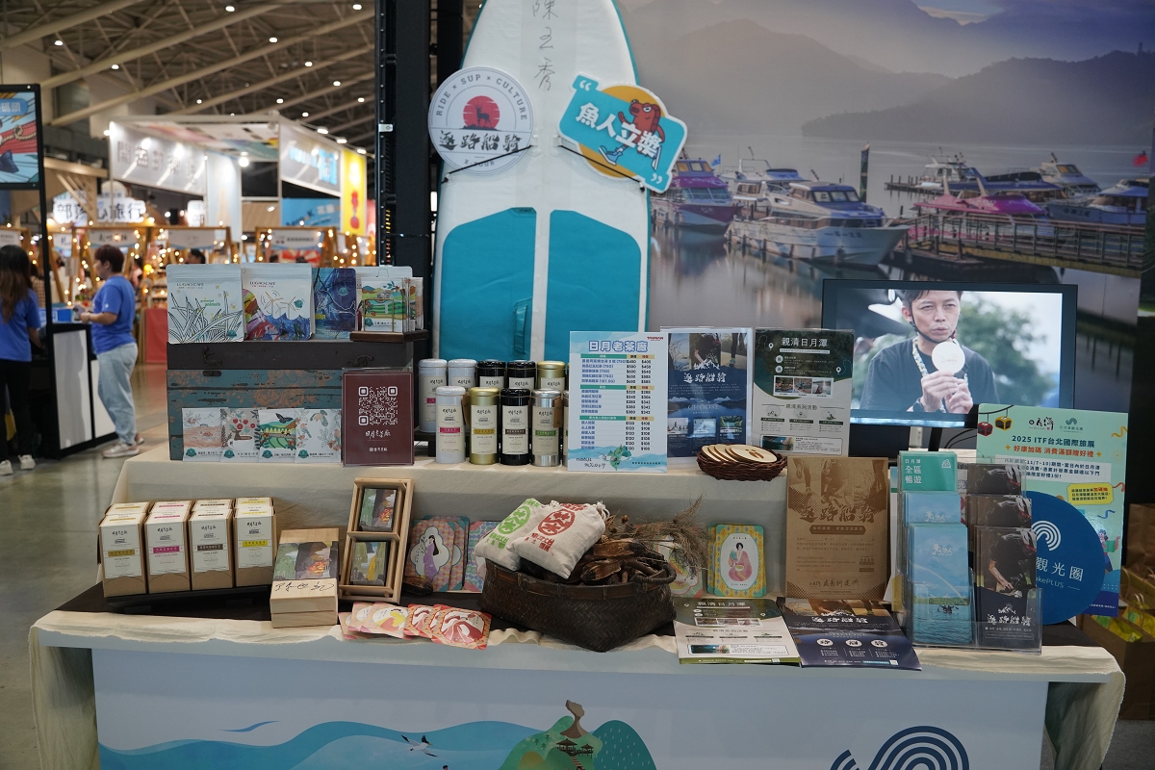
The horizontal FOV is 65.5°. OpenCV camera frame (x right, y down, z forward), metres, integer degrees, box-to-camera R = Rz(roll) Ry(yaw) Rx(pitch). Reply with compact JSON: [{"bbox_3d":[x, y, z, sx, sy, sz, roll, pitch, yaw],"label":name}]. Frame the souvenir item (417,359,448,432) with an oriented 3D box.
[{"bbox_3d":[-0.335,0.024,2.088,0.064,0.164,0.064,1,7,4],"label":"souvenir item"}]

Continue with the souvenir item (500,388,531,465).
[{"bbox_3d":[-0.136,0.093,2.013,0.066,0.164,0.066,1,7,3],"label":"souvenir item"}]

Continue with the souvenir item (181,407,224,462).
[{"bbox_3d":[-0.820,0.107,1.991,0.102,0.122,0.015,1,3,0],"label":"souvenir item"}]

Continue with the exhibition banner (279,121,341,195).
[{"bbox_3d":[-4.915,-4.108,16.626,0.100,1.020,3.100,1,7,3],"label":"exhibition banner"}]

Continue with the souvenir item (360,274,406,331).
[{"bbox_3d":[-0.430,-0.176,1.985,0.102,0.122,0.018,2,5,14],"label":"souvenir item"}]

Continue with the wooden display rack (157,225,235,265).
[{"bbox_3d":[-6.112,-1.445,14.403,1.180,2.130,0.700,0,7,-3],"label":"wooden display rack"}]

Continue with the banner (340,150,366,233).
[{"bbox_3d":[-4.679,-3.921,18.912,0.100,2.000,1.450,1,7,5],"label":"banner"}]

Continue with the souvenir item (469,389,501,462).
[{"bbox_3d":[-0.204,0.092,2.014,0.066,0.164,0.066,1,7,3],"label":"souvenir item"}]

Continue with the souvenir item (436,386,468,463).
[{"bbox_3d":[-0.282,0.088,2.004,0.064,0.164,0.064,1,7,4],"label":"souvenir item"}]

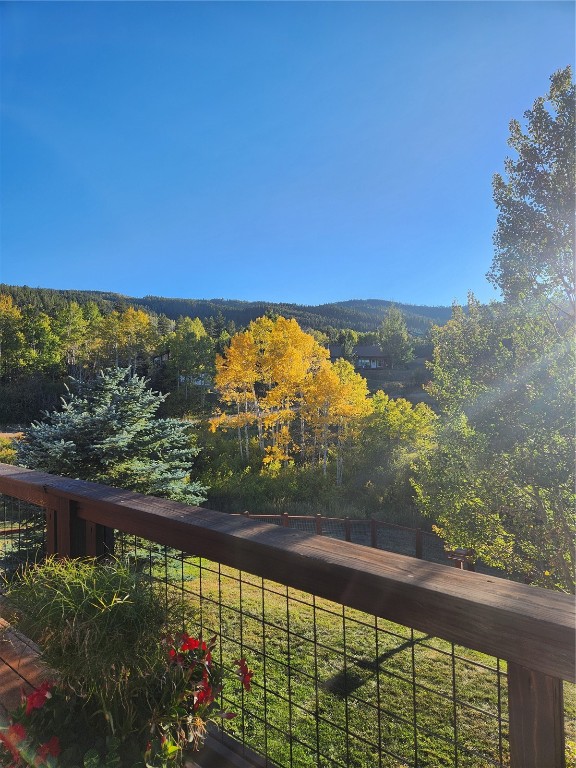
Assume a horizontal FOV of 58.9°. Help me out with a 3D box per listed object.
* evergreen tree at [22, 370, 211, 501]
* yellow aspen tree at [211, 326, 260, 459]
[{"bbox_3d":[-3.761,1.951,11.000,4.100,4.600,4.100,-1,-1,0],"label":"evergreen tree"},{"bbox_3d":[-3.512,0.755,33.500,3.200,8.800,3.200,-1,-1,0],"label":"yellow aspen tree"}]

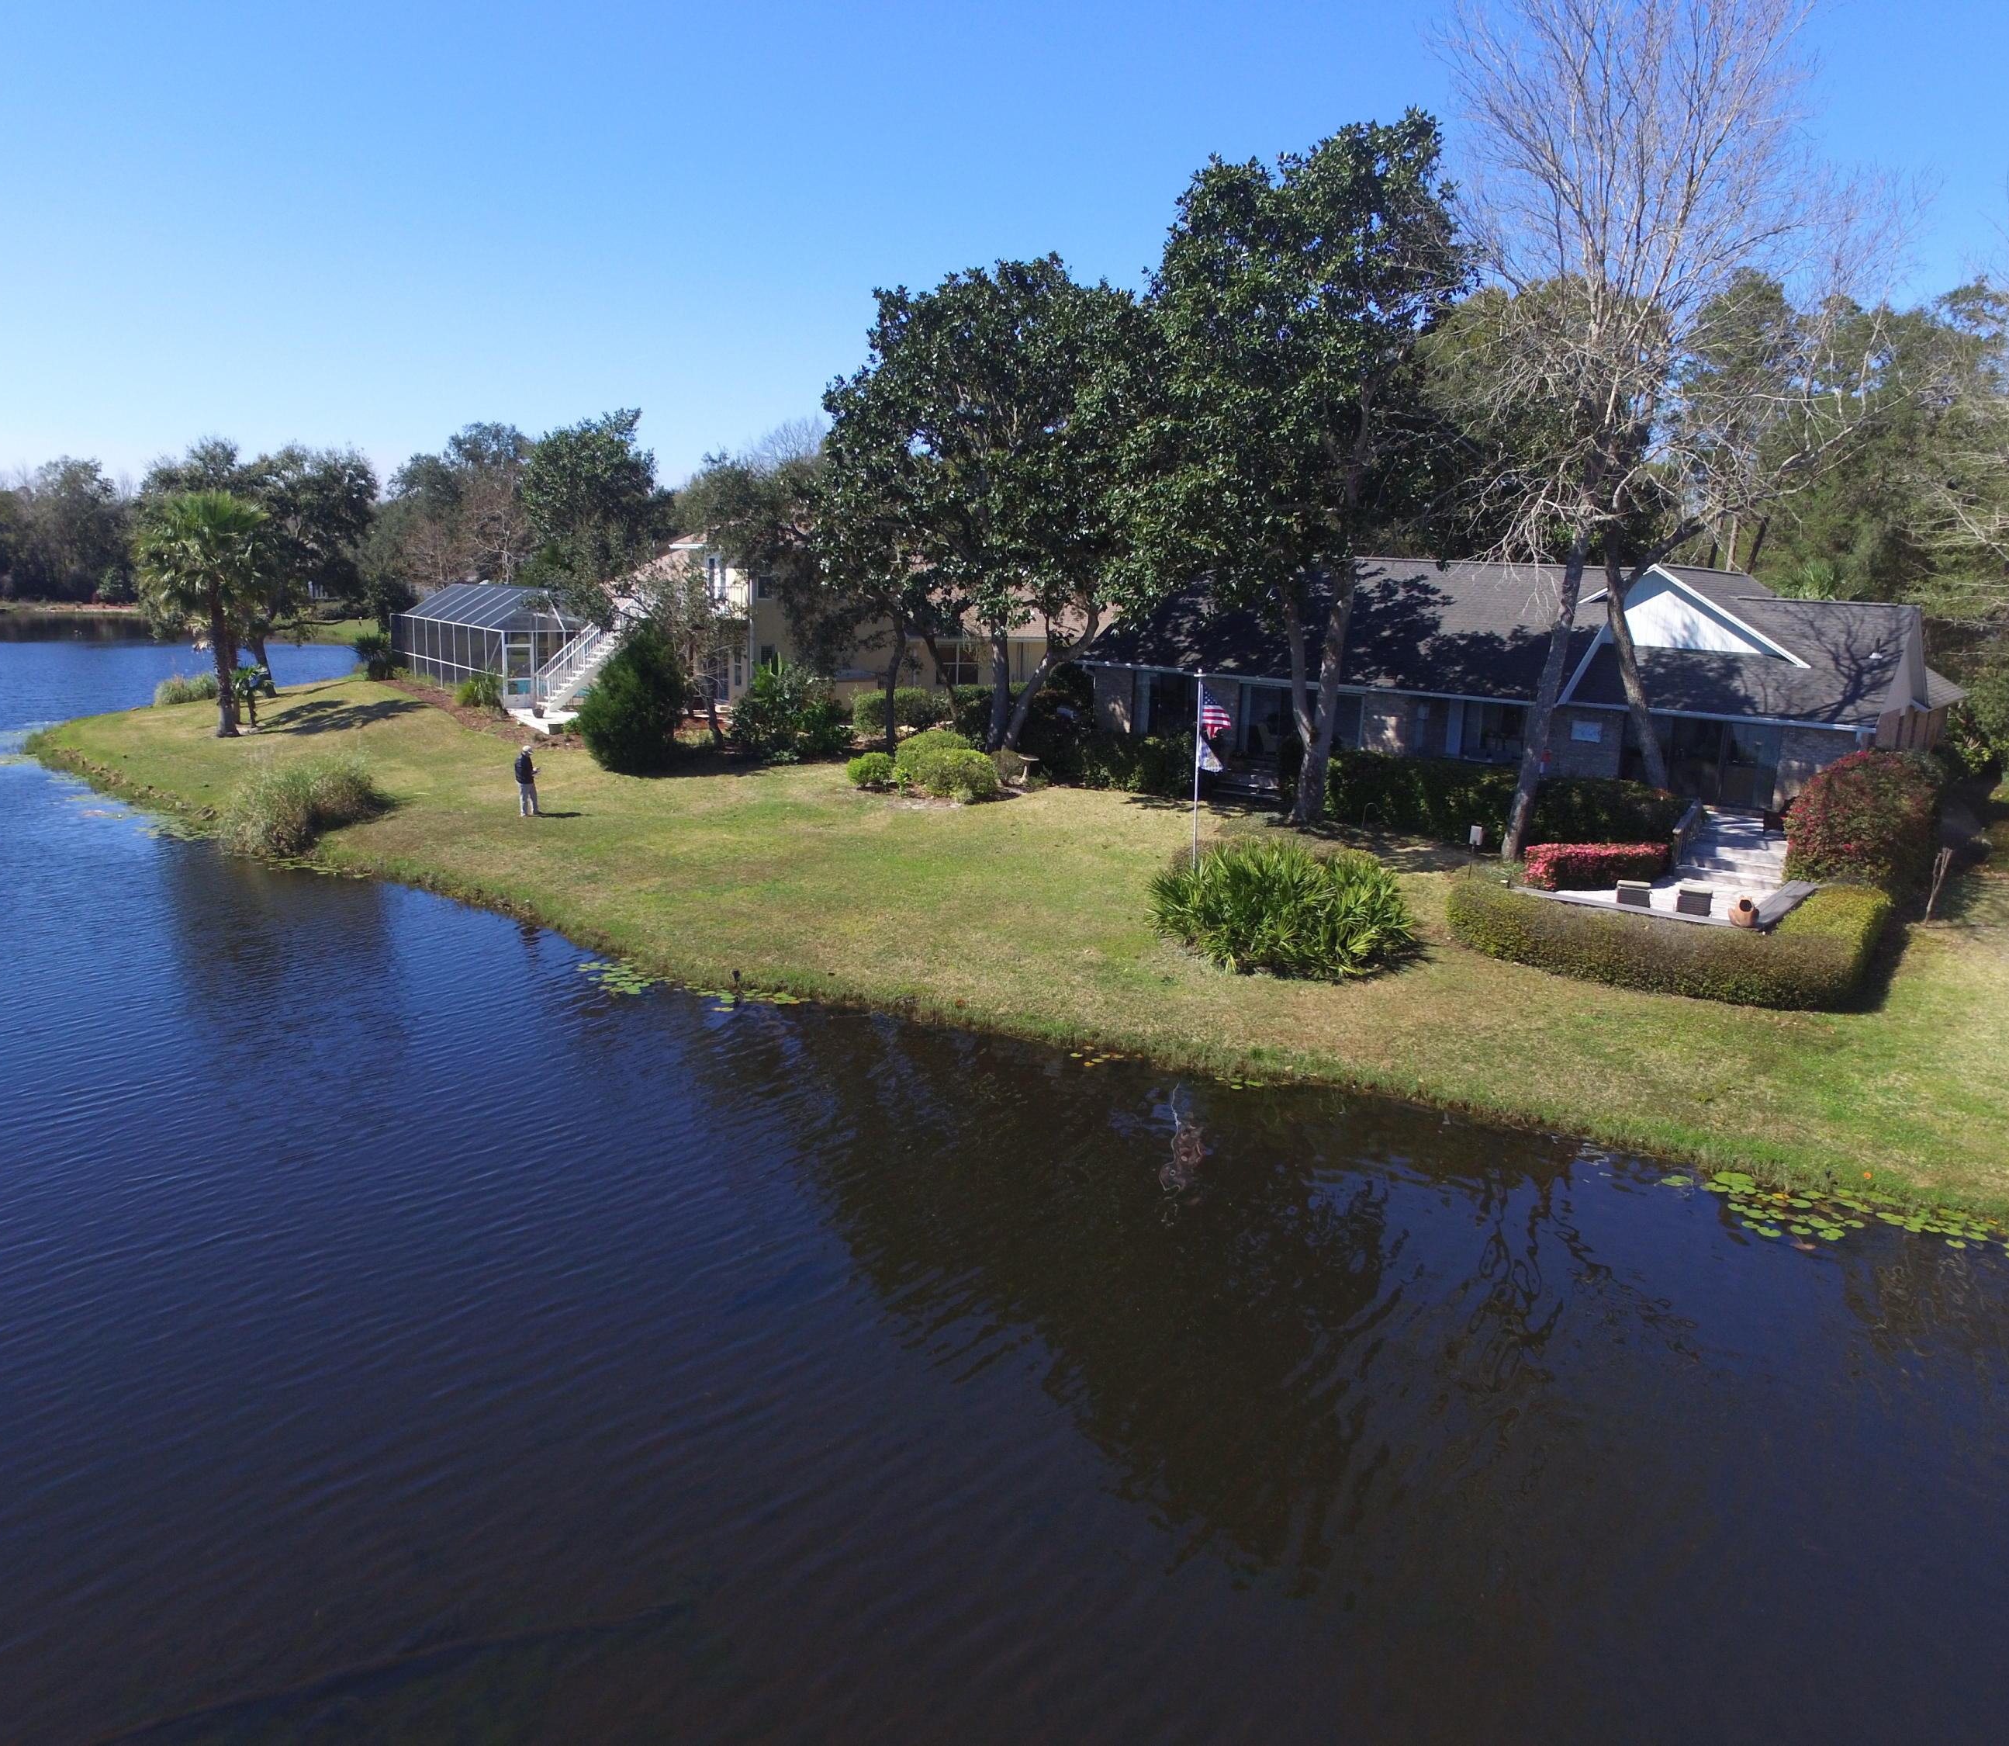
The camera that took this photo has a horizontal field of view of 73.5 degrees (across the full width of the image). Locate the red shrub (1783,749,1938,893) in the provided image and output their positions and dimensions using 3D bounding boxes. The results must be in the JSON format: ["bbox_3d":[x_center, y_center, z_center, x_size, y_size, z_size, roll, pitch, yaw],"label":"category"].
[{"bbox_3d":[18.045,-1.110,28.338,2.850,2.950,2.900,2,13,0],"label":"red shrub"}]

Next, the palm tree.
[{"bbox_3d":[-27.135,-8.678,45.712,4.000,8.200,4.000,2,13,0],"label":"palm tree"}]

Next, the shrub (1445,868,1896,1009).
[{"bbox_3d":[12.024,0.996,24.351,6.700,1.150,5.500,12,16,37],"label":"shrub"}]

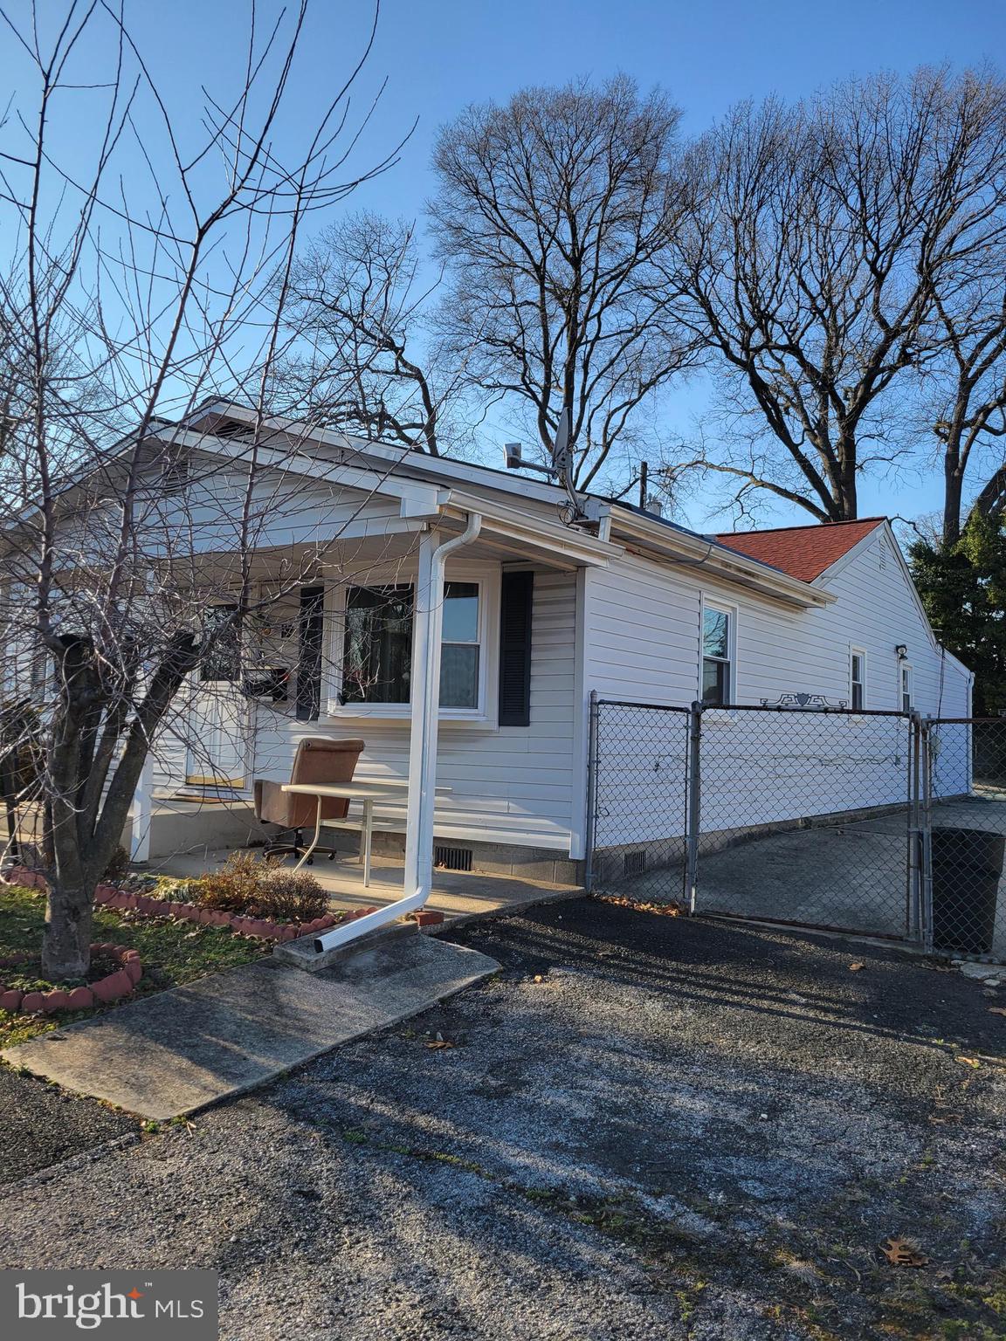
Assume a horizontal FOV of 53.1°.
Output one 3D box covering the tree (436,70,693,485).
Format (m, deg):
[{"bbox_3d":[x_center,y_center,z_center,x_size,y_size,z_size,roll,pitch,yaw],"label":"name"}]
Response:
[{"bbox_3d":[1.637,-8.047,32.241,8.485,22.925,8.485,2,-4,0],"label":"tree"}]

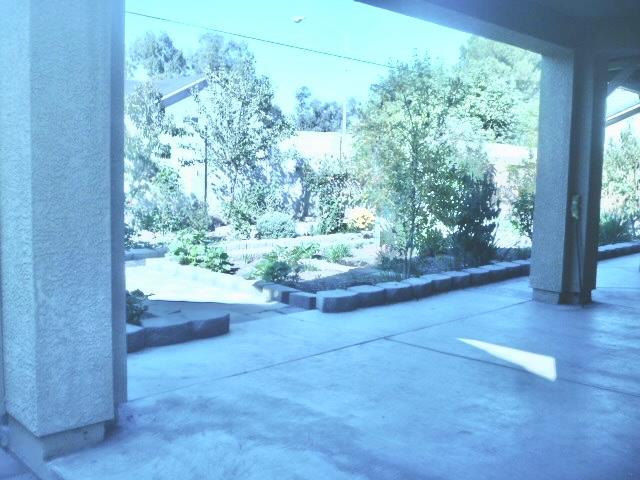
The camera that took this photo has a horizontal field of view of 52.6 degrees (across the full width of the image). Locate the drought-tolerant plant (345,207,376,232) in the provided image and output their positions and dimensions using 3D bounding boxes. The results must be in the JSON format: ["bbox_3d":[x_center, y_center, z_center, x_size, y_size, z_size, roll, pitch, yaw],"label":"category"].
[{"bbox_3d":[0.682,-0.345,10.900,0.540,0.430,0.500,0,5,0],"label":"drought-tolerant plant"}]

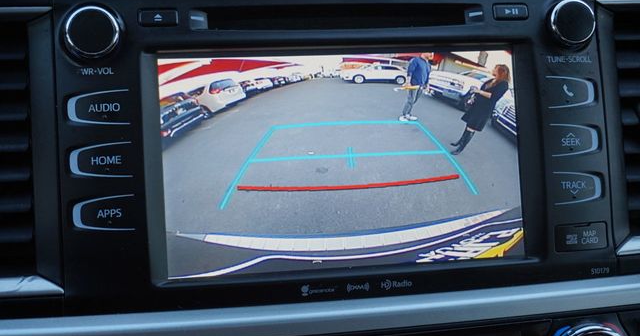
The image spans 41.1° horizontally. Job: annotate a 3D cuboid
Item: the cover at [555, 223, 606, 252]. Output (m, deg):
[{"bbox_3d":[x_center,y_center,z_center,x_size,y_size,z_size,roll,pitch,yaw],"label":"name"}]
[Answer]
[{"bbox_3d":[0.130,0.034,0.423,0.025,0.013,0.005,-3,-3,-7],"label":"cover"}]

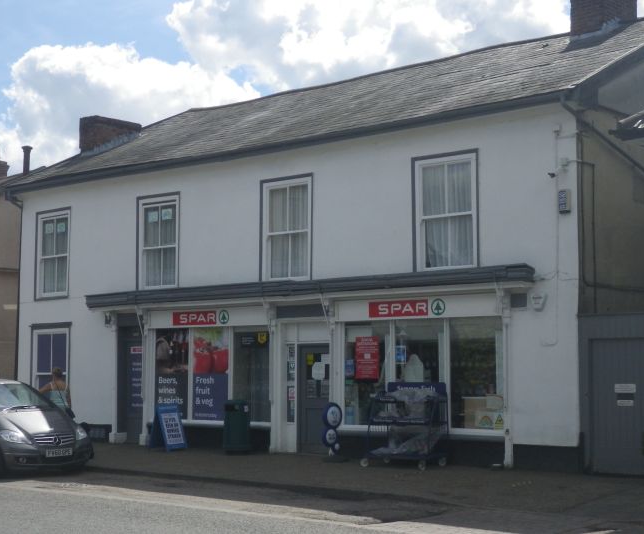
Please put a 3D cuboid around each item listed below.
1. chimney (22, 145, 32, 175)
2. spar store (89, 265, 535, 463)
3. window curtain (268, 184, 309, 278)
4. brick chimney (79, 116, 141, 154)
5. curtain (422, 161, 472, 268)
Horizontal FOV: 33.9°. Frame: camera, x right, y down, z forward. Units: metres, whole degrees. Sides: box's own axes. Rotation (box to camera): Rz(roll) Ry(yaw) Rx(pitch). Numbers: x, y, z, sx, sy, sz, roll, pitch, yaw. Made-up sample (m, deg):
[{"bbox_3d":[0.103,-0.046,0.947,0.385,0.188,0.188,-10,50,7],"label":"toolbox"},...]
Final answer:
[{"bbox_3d":[-8.136,-2.946,29.126,0.280,0.860,0.280,-5,-8,41],"label":"chimney"},{"bbox_3d":[-0.557,2.003,20.951,10.850,3.300,1.600,-5,-7,38],"label":"spar store"},{"bbox_3d":[-0.654,-0.677,21.132,1.010,1.850,0.130,-5,-7,38],"label":"window curtain"},{"bbox_3d":[-5.844,-3.516,29.387,0.700,1.100,1.600,-5,-7,38],"label":"brick chimney"},{"bbox_3d":[2.256,-0.916,18.891,1.010,1.910,0.130,-5,-7,38],"label":"curtain"}]

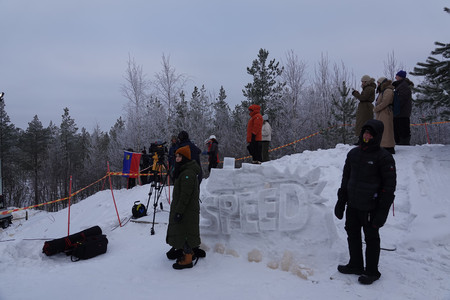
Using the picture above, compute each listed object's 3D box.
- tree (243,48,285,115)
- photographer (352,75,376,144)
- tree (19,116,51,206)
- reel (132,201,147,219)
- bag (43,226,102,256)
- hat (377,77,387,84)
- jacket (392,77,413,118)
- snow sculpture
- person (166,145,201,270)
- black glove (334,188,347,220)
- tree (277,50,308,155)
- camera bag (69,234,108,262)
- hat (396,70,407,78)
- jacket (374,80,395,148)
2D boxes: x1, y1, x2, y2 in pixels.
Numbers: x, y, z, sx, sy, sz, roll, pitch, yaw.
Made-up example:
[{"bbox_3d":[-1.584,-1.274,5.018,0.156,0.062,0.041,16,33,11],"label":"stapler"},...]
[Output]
[{"bbox_3d":[1.990,-1.889,17.000,2.300,6.400,2.300,0,0,0],"label":"tree"},{"bbox_3d":[3.300,-0.930,8.000,0.560,1.700,0.520,0,0,22],"label":"photographer"},{"bbox_3d":[-16.369,0.945,29.000,2.800,8.100,2.800,0,0,0],"label":"tree"},{"bbox_3d":[-1.799,1.256,7.100,0.300,0.380,0.220,0,0,-20],"label":"reel"},{"bbox_3d":[-2.590,1.564,5.750,0.250,0.230,1.000,0,0,39],"label":"bag"},{"bbox_3d":[3.593,-1.567,7.700,0.240,0.210,0.210,0,0,3],"label":"hat"},{"bbox_3d":[4.272,-1.236,8.100,0.460,0.930,0.560,0,0,6],"label":"jacket"},{"bbox_3d":[0.681,0.809,5.750,2.200,1.260,0.500,0,0,10],"label":"snow sculpture"},{"bbox_3d":[-0.572,0.796,4.650,0.460,1.700,0.520,0,0,-9],"label":"person"},{"bbox_3d":[1.320,0.620,3.850,0.120,0.350,0.130,6,0,20],"label":"black glove"},{"bbox_3d":[3.800,-2.400,19.000,1.800,6.400,1.800,0,0,12],"label":"tree"},{"bbox_3d":[-1.950,1.410,4.850,0.480,0.230,0.290,0,0,-35],"label":"camera bag"},{"bbox_3d":[4.240,-1.810,8.100,0.240,0.200,0.210,0,0,22],"label":"hat"},{"bbox_3d":[3.620,-0.810,7.650,0.430,1.520,0.500,0,0,22],"label":"jacket"}]

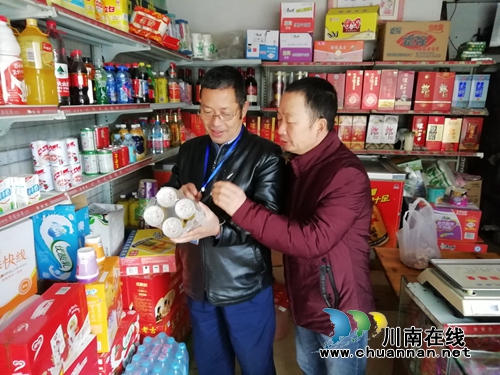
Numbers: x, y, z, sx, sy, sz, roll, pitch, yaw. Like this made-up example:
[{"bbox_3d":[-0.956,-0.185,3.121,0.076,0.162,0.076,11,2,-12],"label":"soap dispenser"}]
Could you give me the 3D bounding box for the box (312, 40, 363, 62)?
[{"bbox_3d":[0.714,-1.092,3.064,0.381,0.163,0.220,2,13,7],"label":"box"}]

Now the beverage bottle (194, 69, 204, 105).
[{"bbox_3d":[-0.419,-0.876,3.278,0.077,0.309,0.077,2,13,7],"label":"beverage bottle"}]

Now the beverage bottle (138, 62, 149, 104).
[{"bbox_3d":[-0.664,-0.651,2.351,0.066,0.242,0.066,9,15,32],"label":"beverage bottle"}]

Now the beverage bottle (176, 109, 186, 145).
[{"bbox_3d":[-0.552,-0.481,3.005,0.076,0.290,0.076,2,13,7],"label":"beverage bottle"}]

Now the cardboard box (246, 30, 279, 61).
[{"bbox_3d":[0.098,-1.151,3.085,0.258,0.220,0.260,0,13,-2],"label":"cardboard box"}]

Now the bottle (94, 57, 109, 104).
[{"bbox_3d":[-0.768,-0.546,1.940,0.064,0.220,0.064,3,13,10],"label":"bottle"}]

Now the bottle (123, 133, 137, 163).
[{"bbox_3d":[-0.689,-0.224,2.160,0.064,0.165,0.064,3,13,10],"label":"bottle"}]

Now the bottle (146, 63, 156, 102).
[{"bbox_3d":[-0.649,-0.681,2.460,0.063,0.230,0.063,3,13,10],"label":"bottle"}]

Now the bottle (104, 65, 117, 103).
[{"bbox_3d":[-0.742,-0.549,2.015,0.067,0.195,0.067,2,13,7],"label":"bottle"}]

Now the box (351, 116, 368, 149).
[{"bbox_3d":[0.905,-0.458,3.140,0.110,0.271,0.105,2,13,7],"label":"box"}]

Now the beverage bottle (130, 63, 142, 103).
[{"bbox_3d":[-0.682,-0.629,2.260,0.064,0.226,0.064,3,13,10],"label":"beverage bottle"}]

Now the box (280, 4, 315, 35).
[{"bbox_3d":[0.387,-1.317,2.979,0.262,0.210,0.270,3,13,10],"label":"box"}]

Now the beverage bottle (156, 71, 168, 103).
[{"bbox_3d":[-0.615,-0.701,2.642,0.071,0.217,0.071,2,13,7],"label":"beverage bottle"}]

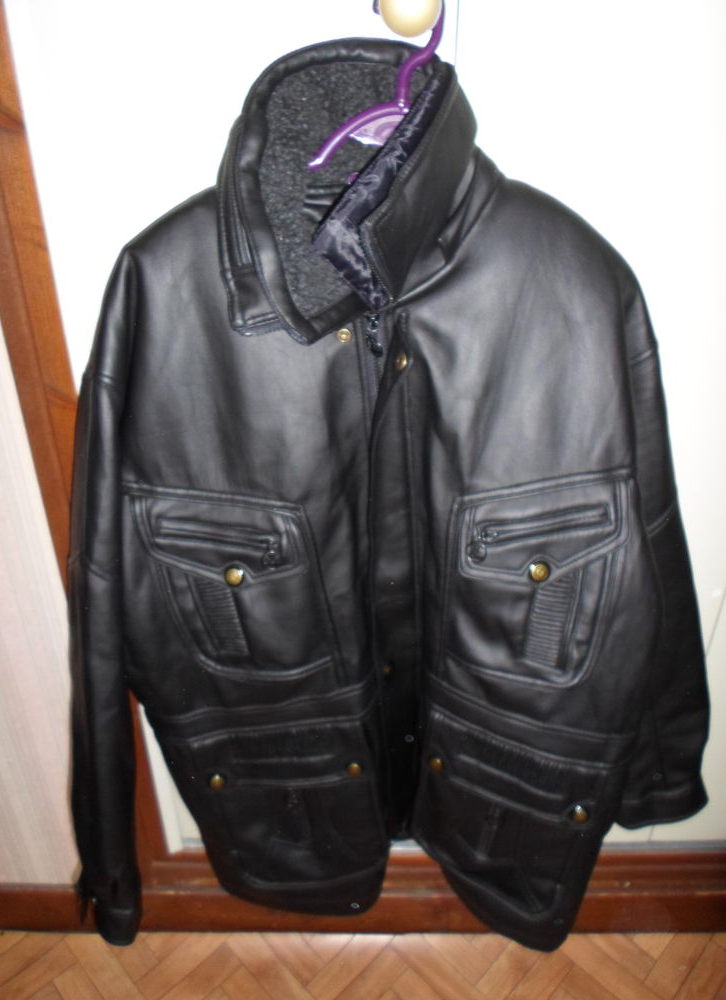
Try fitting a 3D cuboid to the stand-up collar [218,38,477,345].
[{"bbox_3d":[-0.013,-0.227,0.530,0.190,0.195,0.165,3,29,5],"label":"stand-up collar"}]

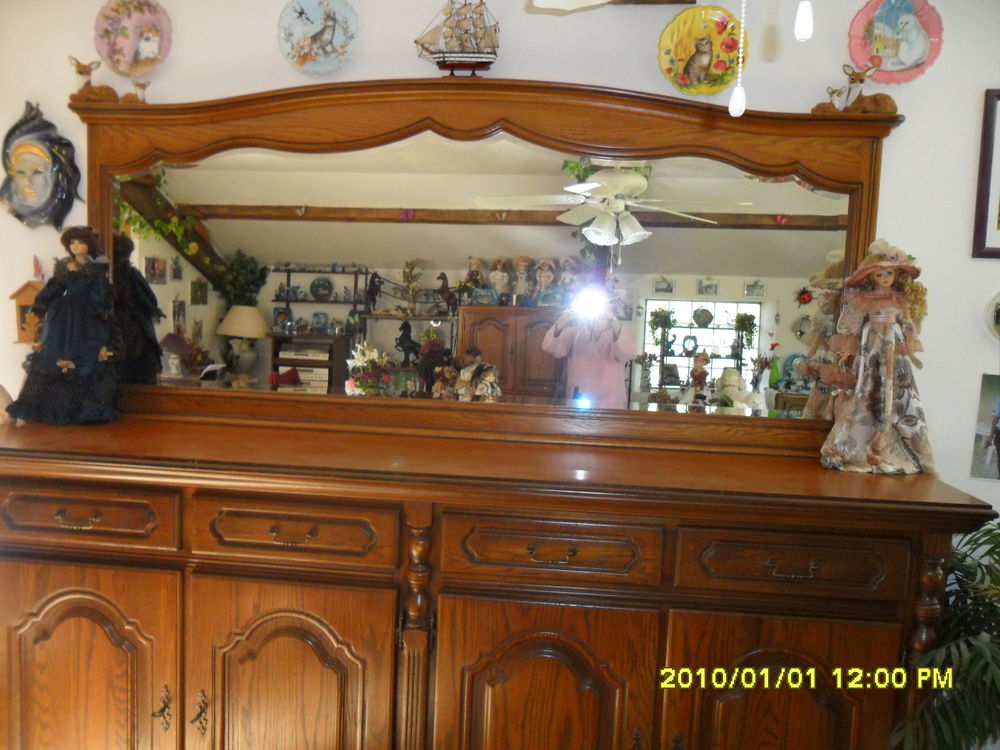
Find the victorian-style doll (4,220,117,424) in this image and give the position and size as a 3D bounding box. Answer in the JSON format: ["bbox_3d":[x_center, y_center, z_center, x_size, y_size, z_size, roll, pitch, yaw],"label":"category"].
[{"bbox_3d":[-1.086,-0.127,1.939,0.235,0.482,0.190,1,5,-18],"label":"victorian-style doll"}]

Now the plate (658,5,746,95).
[{"bbox_3d":[0.479,-0.770,1.845,0.206,0.209,0.025,3,5,6],"label":"plate"}]

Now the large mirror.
[{"bbox_3d":[-0.096,-0.271,1.899,1.960,0.850,0.110,3,5,6],"label":"large mirror"}]

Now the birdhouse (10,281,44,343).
[{"bbox_3d":[-1.216,-0.164,2.053,0.112,0.162,0.065,3,5,6],"label":"birdhouse"}]

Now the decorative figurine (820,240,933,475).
[{"bbox_3d":[0.844,-0.044,1.728,0.220,0.502,0.170,4,5,19],"label":"decorative figurine"}]

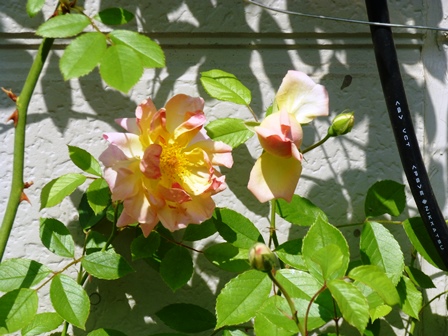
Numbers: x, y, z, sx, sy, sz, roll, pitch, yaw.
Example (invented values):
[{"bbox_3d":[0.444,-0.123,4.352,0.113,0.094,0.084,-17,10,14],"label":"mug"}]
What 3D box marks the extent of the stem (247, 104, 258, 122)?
[{"bbox_3d":[0.018,-0.034,1.060,0.002,0.013,0.002,-30,-9,0],"label":"stem"}]

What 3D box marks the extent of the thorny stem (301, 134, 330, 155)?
[{"bbox_3d":[0.062,-0.016,1.165,0.022,0.003,0.004,-33,0,0],"label":"thorny stem"}]

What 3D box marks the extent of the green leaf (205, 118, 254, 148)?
[{"bbox_3d":[0.005,-0.023,1.165,0.035,0.022,0.009,-9,-17,-3],"label":"green leaf"}]

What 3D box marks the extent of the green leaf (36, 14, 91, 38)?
[{"bbox_3d":[-0.096,-0.084,1.030,0.034,0.007,0.017,-15,42,0],"label":"green leaf"}]

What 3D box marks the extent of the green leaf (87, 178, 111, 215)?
[{"bbox_3d":[-0.085,0.019,1.165,0.017,0.026,0.008,7,-14,2],"label":"green leaf"}]

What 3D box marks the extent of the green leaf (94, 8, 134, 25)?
[{"bbox_3d":[-0.080,-0.110,1.250,0.029,0.012,0.016,2,50,2],"label":"green leaf"}]

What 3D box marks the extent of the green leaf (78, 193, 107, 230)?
[{"bbox_3d":[-0.096,0.031,1.270,0.021,0.031,0.013,25,-18,9],"label":"green leaf"}]

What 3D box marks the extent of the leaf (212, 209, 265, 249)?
[{"bbox_3d":[0.011,0.044,1.240,0.047,0.027,0.014,40,-19,17],"label":"leaf"}]

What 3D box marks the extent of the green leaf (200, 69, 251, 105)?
[{"bbox_3d":[0.001,-0.058,1.220,0.040,0.023,0.014,30,-21,13],"label":"green leaf"}]

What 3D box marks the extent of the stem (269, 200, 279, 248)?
[{"bbox_3d":[0.036,0.041,1.240,0.007,0.036,0.007,0,6,0],"label":"stem"}]

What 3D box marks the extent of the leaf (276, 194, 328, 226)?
[{"bbox_3d":[0.049,0.027,1.080,0.037,0.020,0.007,19,-33,0],"label":"leaf"}]

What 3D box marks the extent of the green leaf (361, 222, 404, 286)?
[{"bbox_3d":[0.106,0.057,1.155,0.026,0.049,0.013,-18,-18,-12],"label":"green leaf"}]

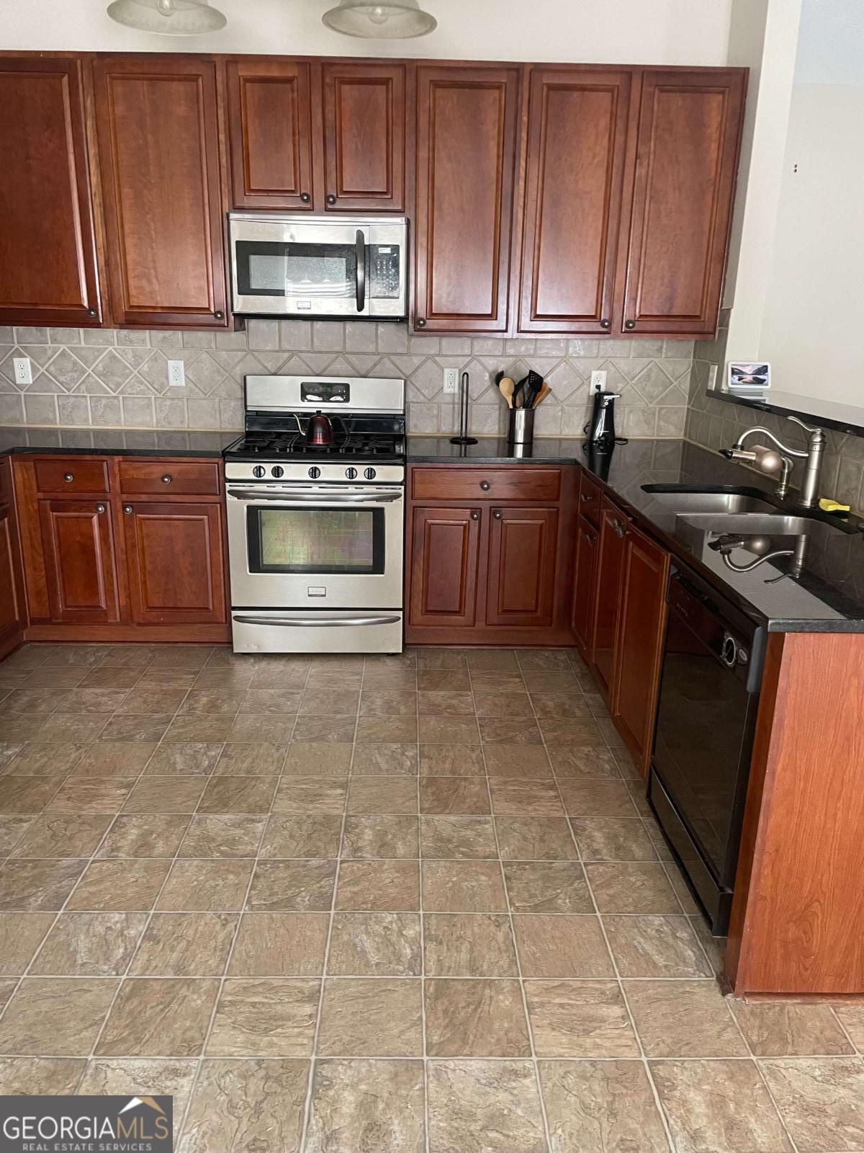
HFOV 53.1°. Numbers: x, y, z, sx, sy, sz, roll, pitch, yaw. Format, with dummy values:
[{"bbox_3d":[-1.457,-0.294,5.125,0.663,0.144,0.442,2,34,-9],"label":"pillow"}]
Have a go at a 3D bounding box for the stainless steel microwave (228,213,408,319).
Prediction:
[{"bbox_3d":[-0.481,-1.363,3.859,0.758,0.408,0.395,1,17,-1],"label":"stainless steel microwave"}]

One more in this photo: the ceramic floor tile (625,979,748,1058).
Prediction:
[{"bbox_3d":[0.559,0.988,1.938,0.222,0.010,0.222,1,17,-2],"label":"ceramic floor tile"}]

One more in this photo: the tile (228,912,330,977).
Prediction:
[{"bbox_3d":[-0.370,0.907,2.129,0.228,0.010,0.227,1,17,-2],"label":"tile"}]

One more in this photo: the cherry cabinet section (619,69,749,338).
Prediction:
[{"bbox_3d":[1.067,-1.610,3.842,0.427,1.059,0.336,1,17,0],"label":"cherry cabinet section"}]

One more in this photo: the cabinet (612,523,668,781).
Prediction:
[{"bbox_3d":[0.951,0.217,2.748,0.600,0.750,0.460,1,17,-2],"label":"cabinet"}]

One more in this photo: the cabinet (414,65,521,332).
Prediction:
[{"bbox_3d":[0.139,-1.613,3.819,0.457,1.058,0.342,1,17,-2],"label":"cabinet"}]

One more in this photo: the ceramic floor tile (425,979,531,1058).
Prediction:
[{"bbox_3d":[0.097,0.970,1.901,0.226,0.010,0.226,1,17,-2],"label":"ceramic floor tile"}]

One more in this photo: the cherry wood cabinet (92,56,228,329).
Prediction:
[{"bbox_3d":[-1.125,-1.632,3.780,0.534,1.053,0.342,1,17,-2],"label":"cherry wood cabinet"}]

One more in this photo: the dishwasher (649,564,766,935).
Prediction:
[{"bbox_3d":[0.958,0.430,2.218,0.603,0.843,0.601,1,17,-2],"label":"dishwasher"}]

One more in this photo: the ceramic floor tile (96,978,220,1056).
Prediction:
[{"bbox_3d":[-0.595,0.970,1.903,0.222,0.010,0.222,1,17,-2],"label":"ceramic floor tile"}]

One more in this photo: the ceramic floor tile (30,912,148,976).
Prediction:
[{"bbox_3d":[-0.832,0.901,2.115,0.228,0.010,0.227,1,17,-2],"label":"ceramic floor tile"}]

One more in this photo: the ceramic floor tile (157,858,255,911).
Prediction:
[{"bbox_3d":[-0.607,0.836,2.344,0.222,0.010,0.222,1,17,-2],"label":"ceramic floor tile"}]

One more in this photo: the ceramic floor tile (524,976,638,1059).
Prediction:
[{"bbox_3d":[0.328,0.983,1.930,0.228,0.010,0.227,1,17,-2],"label":"ceramic floor tile"}]

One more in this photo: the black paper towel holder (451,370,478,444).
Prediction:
[{"bbox_3d":[0.152,-0.787,4.045,0.134,0.323,0.134,1,17,-2],"label":"black paper towel holder"}]

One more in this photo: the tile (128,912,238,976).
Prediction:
[{"bbox_3d":[-0.594,0.896,2.100,0.226,0.010,0.226,1,17,-2],"label":"tile"}]

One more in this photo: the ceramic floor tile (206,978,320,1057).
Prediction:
[{"bbox_3d":[-0.365,0.974,1.910,0.222,0.010,0.222,1,17,-2],"label":"ceramic floor tile"}]

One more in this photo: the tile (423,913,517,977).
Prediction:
[{"bbox_3d":[0.091,0.904,2.120,0.226,0.010,0.226,1,17,-2],"label":"tile"}]

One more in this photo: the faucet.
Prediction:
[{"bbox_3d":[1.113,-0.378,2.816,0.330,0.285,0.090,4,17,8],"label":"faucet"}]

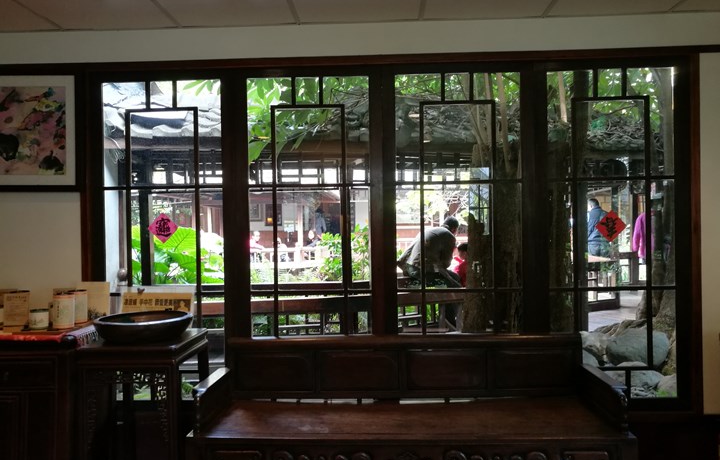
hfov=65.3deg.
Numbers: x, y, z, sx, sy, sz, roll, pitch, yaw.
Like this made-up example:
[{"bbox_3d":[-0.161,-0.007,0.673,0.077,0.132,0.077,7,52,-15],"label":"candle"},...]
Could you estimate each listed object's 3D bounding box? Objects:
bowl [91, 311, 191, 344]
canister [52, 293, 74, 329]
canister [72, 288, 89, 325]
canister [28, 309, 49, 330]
[{"bbox_3d":[-0.975,0.443,2.550,0.421,0.090,0.421,-1,0,0],"label":"bowl"},{"bbox_3d":[-1.318,0.360,2.501,0.086,0.149,0.086,-1,0,-10],"label":"canister"},{"bbox_3d":[-1.328,0.360,2.641,0.086,0.149,0.086,-1,0,-12],"label":"canister"},{"bbox_3d":[-1.428,0.395,2.501,0.077,0.083,0.077,-1,0,-12],"label":"canister"}]

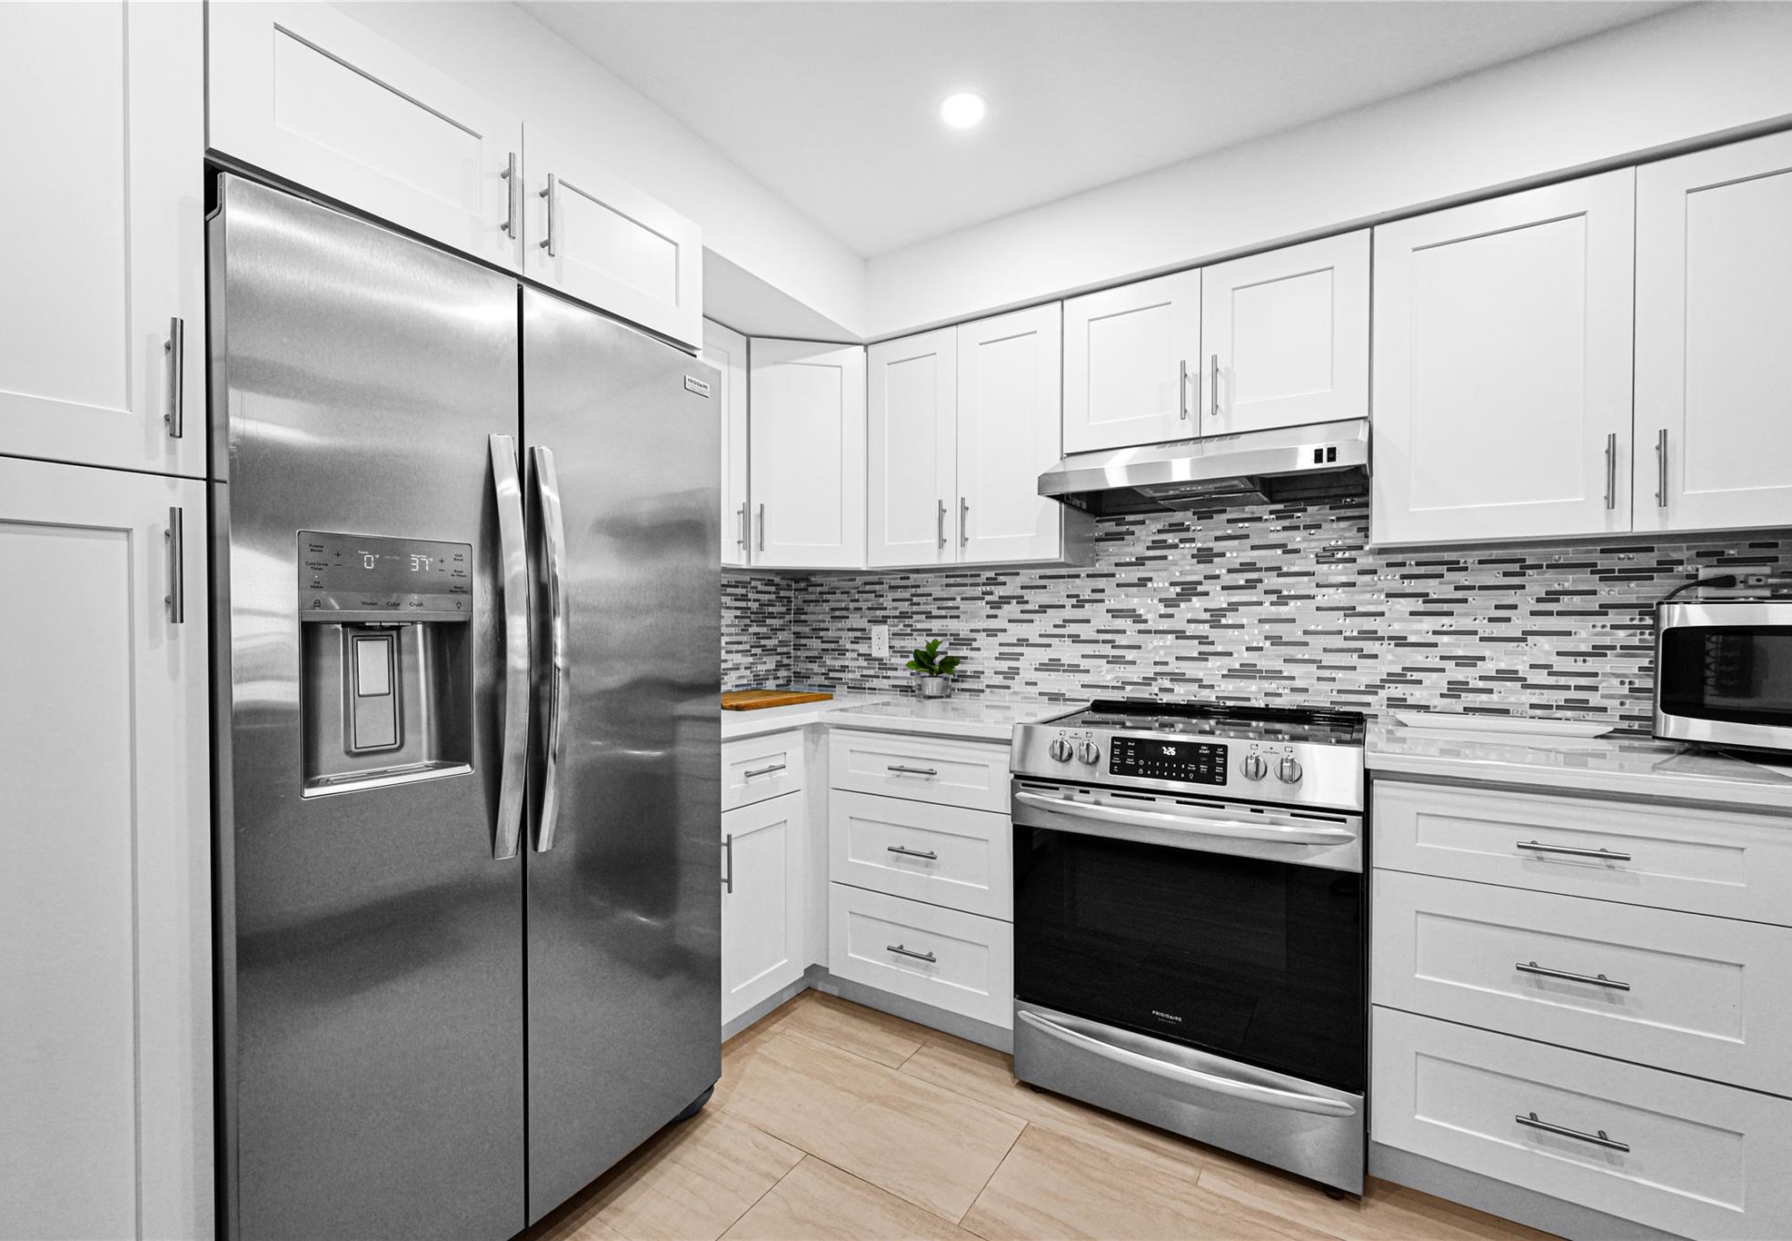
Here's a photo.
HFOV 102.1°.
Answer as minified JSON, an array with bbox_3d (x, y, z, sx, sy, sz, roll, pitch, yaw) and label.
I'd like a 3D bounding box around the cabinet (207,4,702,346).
[{"bbox_3d":[-0.988,-0.817,1.561,0.632,0.308,0.922,0,1,31],"label":"cabinet"}]

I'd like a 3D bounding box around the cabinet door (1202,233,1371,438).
[{"bbox_3d":[0.977,-0.718,1.837,0.374,0.456,0.050,0,0,31],"label":"cabinet door"}]

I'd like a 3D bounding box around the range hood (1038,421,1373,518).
[{"bbox_3d":[0.846,-0.418,2.010,0.760,0.145,0.493,0,1,31],"label":"range hood"}]

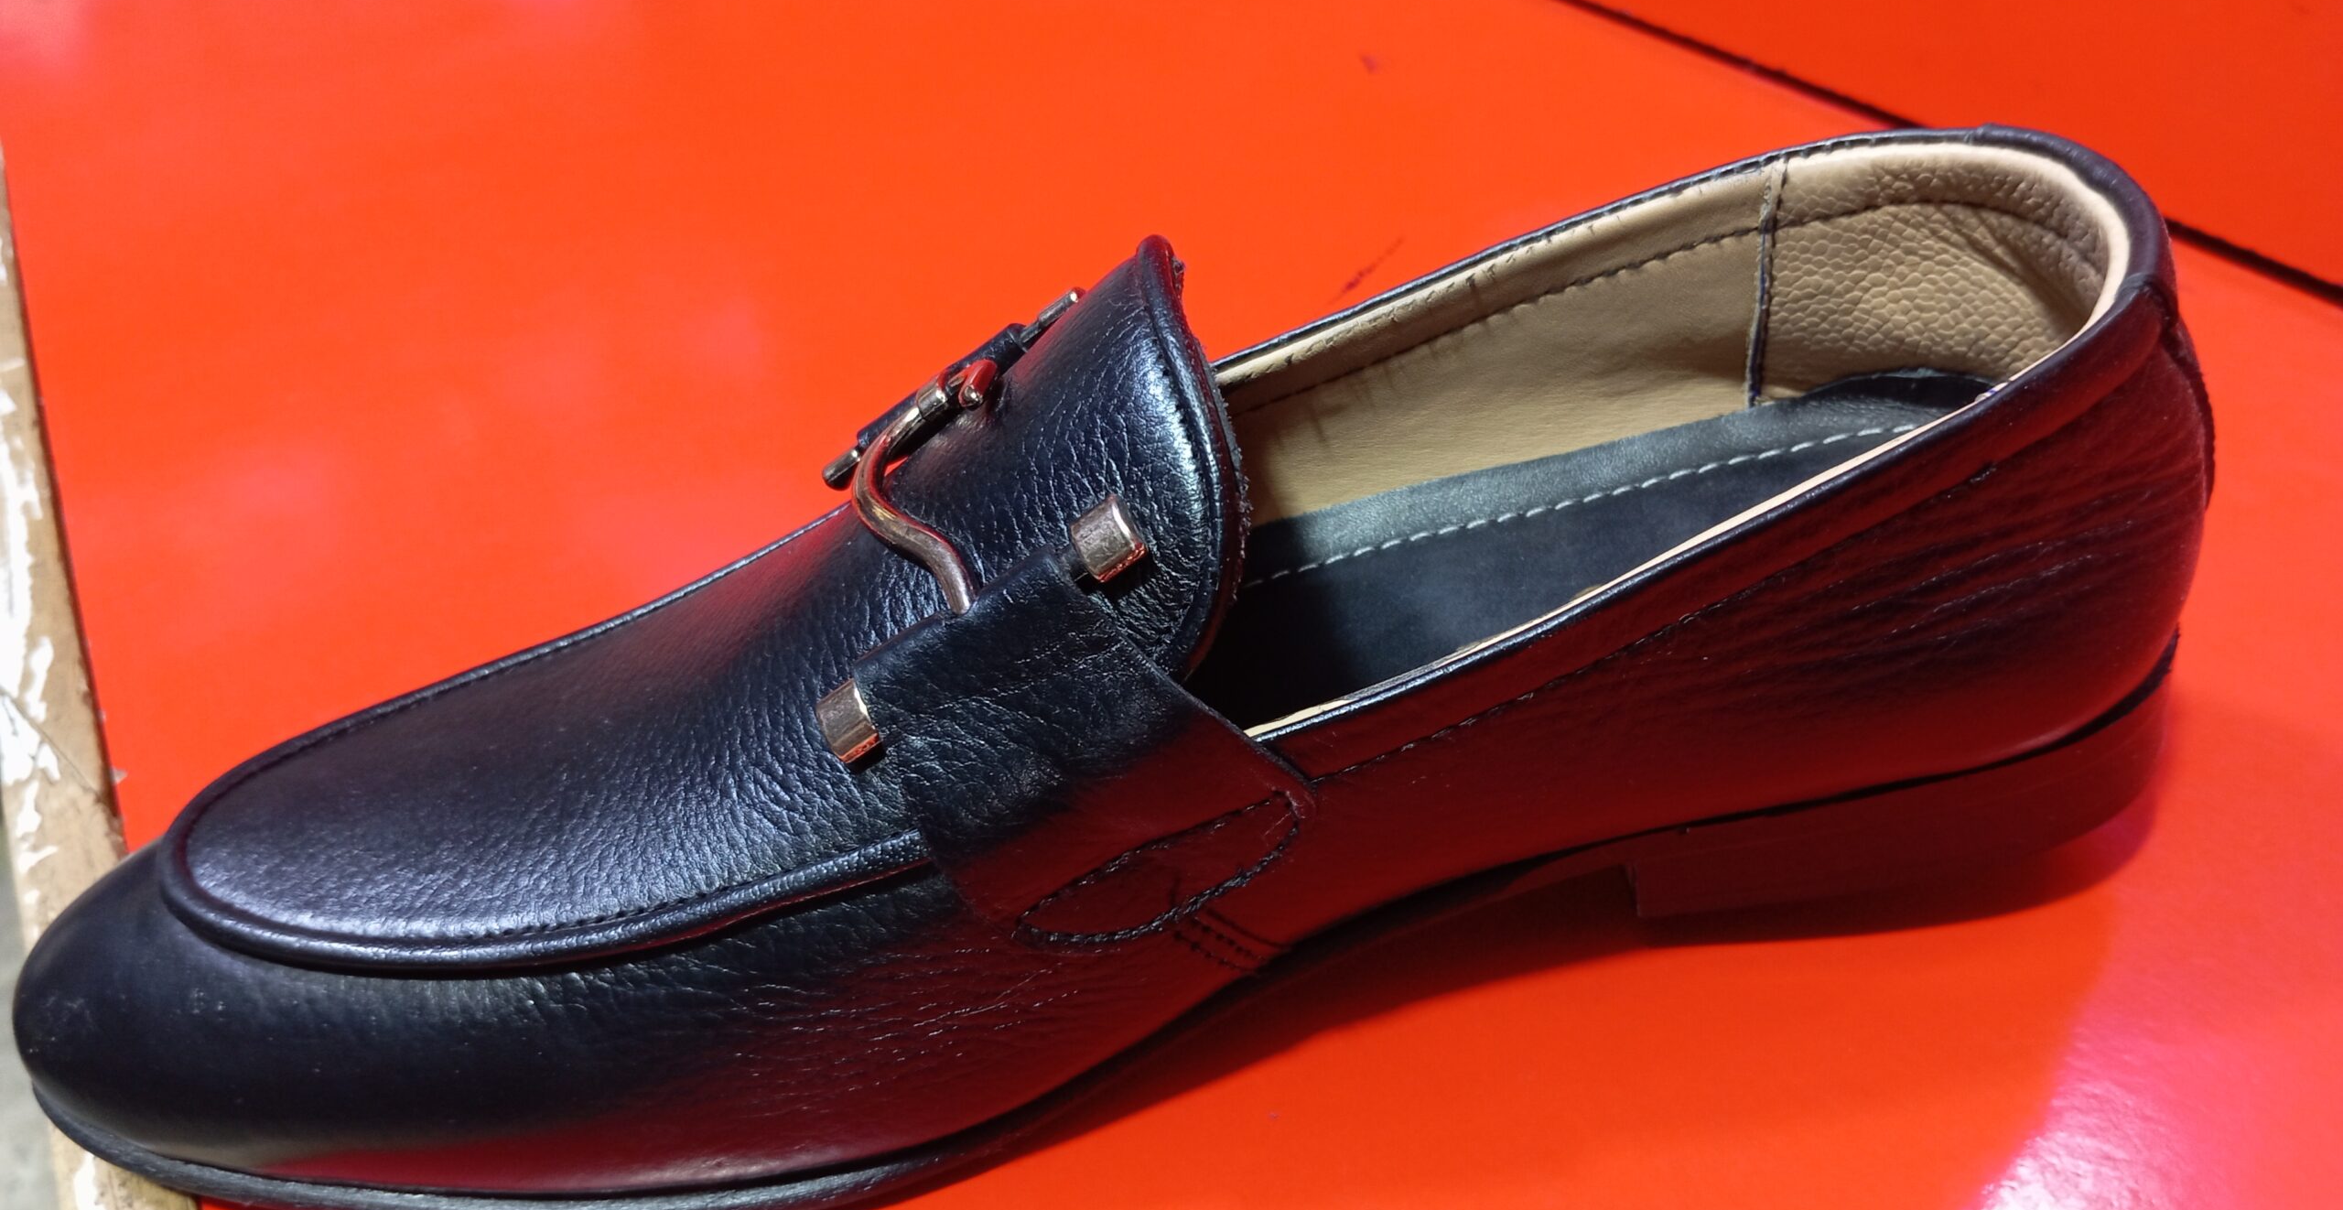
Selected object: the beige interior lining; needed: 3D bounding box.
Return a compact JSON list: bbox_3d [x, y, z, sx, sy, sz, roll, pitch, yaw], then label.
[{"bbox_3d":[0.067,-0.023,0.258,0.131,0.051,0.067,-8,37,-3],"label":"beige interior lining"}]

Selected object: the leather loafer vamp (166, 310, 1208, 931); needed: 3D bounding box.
[{"bbox_3d":[-0.059,0.005,0.234,0.147,0.062,0.083,-10,42,0],"label":"leather loafer vamp"}]

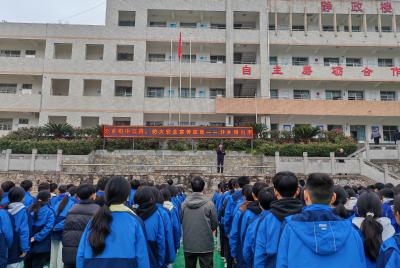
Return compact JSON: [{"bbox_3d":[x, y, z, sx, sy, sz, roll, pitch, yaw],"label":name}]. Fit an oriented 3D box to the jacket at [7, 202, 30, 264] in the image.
[{"bbox_3d":[-2.082,1.123,3.520,0.410,0.690,0.280,-2,-9,20],"label":"jacket"}]

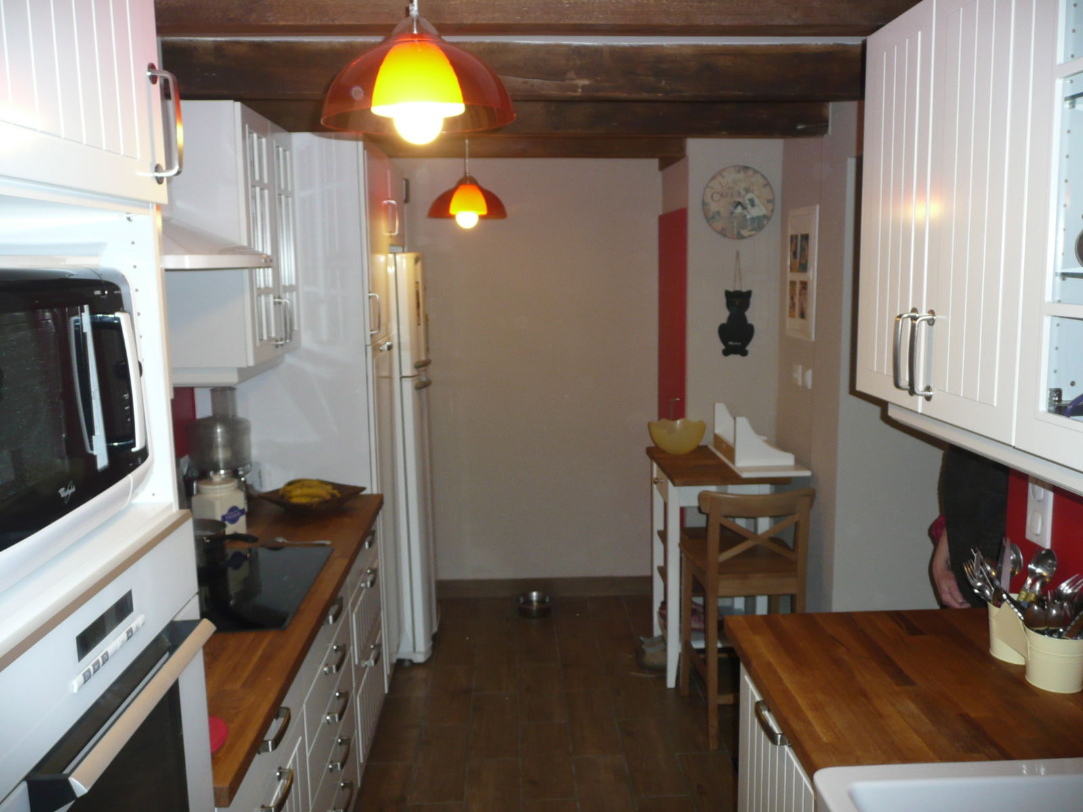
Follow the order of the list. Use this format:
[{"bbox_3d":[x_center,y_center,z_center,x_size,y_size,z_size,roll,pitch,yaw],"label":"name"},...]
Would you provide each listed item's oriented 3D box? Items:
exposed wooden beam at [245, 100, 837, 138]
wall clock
[{"bbox_3d":[-0.082,-1.001,3.027,2.120,0.135,0.110,-1,9,-2],"label":"exposed wooden beam"},{"bbox_3d":[0.863,-0.893,3.849,0.322,0.313,0.030,-1,9,-2],"label":"wall clock"}]

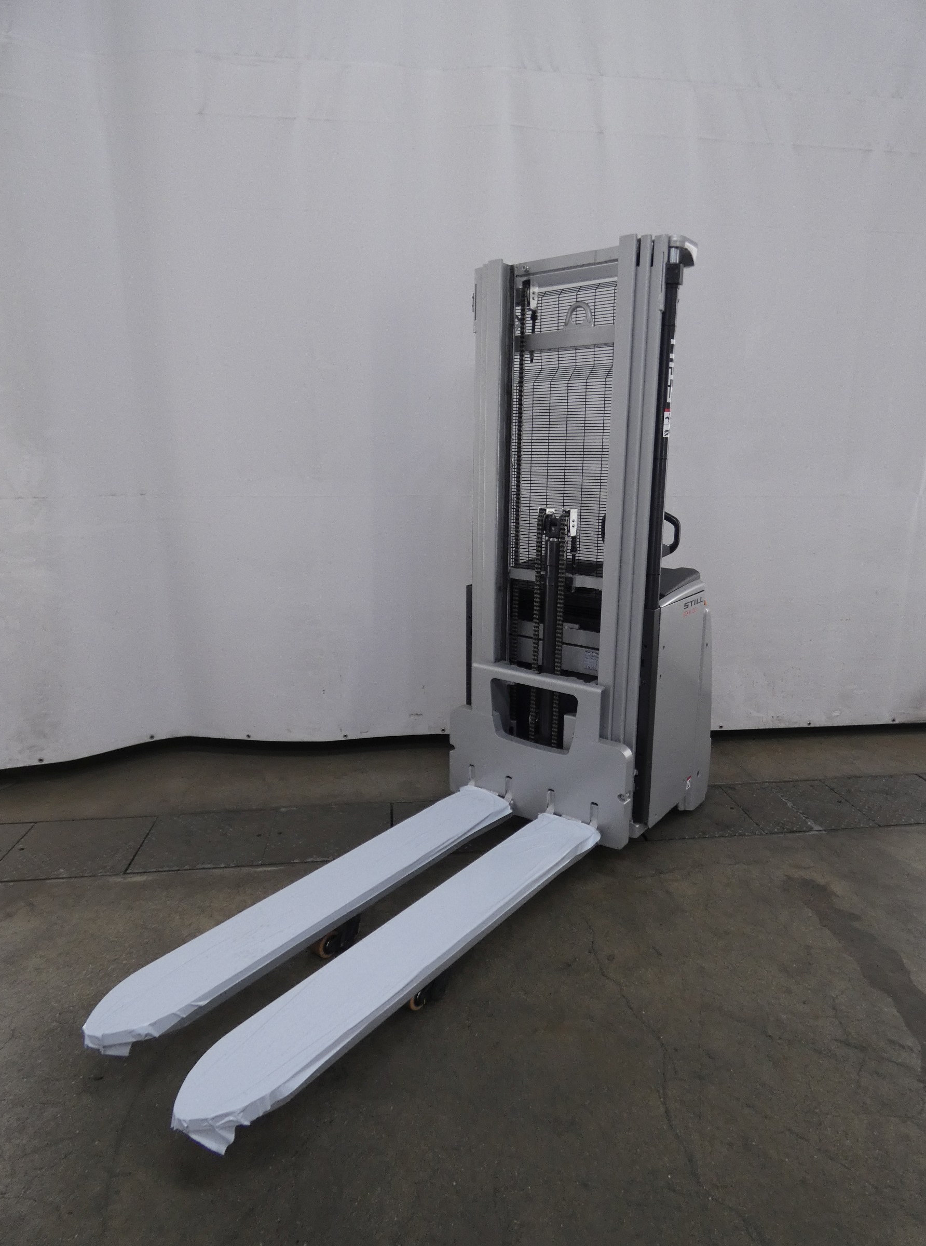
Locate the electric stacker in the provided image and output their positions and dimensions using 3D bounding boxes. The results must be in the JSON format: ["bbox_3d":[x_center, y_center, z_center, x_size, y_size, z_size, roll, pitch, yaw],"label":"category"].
[{"bbox_3d":[0.067,-0.131,2.307,0.810,2.196,2.503,10,15,37],"label":"electric stacker"}]

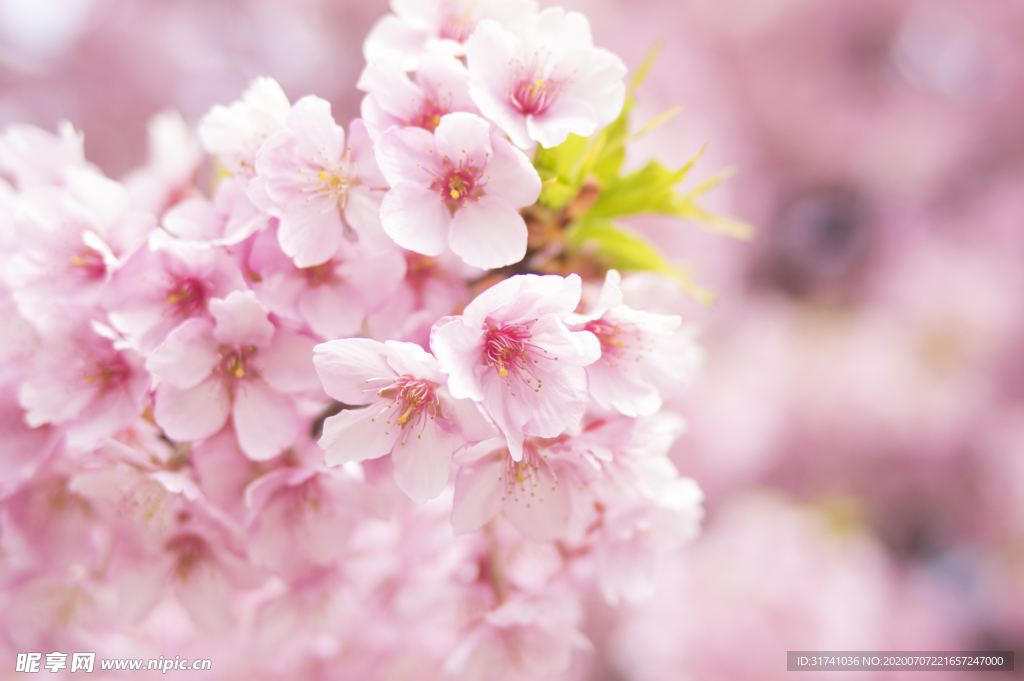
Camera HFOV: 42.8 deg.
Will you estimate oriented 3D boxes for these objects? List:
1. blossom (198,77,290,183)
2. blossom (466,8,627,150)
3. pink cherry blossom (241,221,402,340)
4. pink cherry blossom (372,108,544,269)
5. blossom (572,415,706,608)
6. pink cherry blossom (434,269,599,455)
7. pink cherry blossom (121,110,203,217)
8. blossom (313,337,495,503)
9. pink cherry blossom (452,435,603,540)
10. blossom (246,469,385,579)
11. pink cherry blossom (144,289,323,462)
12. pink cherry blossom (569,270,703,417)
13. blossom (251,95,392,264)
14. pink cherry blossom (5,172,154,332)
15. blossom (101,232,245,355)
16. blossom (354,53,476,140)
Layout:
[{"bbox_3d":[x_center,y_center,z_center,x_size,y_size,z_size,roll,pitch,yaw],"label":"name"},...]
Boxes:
[{"bbox_3d":[-0.057,-0.045,0.312,0.034,0.033,0.020,-3,-19,27],"label":"blossom"},{"bbox_3d":[0.006,-0.057,0.300,0.037,0.034,0.020,2,-27,-16],"label":"blossom"},{"bbox_3d":[-0.043,-0.015,0.302,0.036,0.030,0.016,0,11,0],"label":"pink cherry blossom"},{"bbox_3d":[-0.011,-0.032,0.277,0.035,0.033,0.016,0,6,2],"label":"pink cherry blossom"},{"bbox_3d":[0.026,0.037,0.315,0.036,0.040,0.024,4,18,-37],"label":"blossom"},{"bbox_3d":[0.001,0.005,0.272,0.035,0.038,0.016,0,16,-15],"label":"pink cherry blossom"},{"bbox_3d":[-0.086,-0.042,0.335,0.031,0.032,0.020,-4,-29,36],"label":"pink cherry blossom"},{"bbox_3d":[-0.023,0.017,0.275,0.038,0.035,0.016,0,18,18],"label":"blossom"},{"bbox_3d":[0.003,0.030,0.302,0.035,0.030,0.021,0,37,-4],"label":"pink cherry blossom"},{"bbox_3d":[-0.048,0.041,0.322,0.036,0.032,0.021,0,37,-4],"label":"blossom"},{"bbox_3d":[-0.061,0.008,0.285,0.038,0.037,0.016,0,12,0],"label":"pink cherry blossom"},{"bbox_3d":[0.025,-0.001,0.303,0.035,0.034,0.021,5,12,-40],"label":"pink cherry blossom"},{"bbox_3d":[-0.041,-0.035,0.287,0.032,0.035,0.016,0,-2,24],"label":"blossom"},{"bbox_3d":[-0.101,-0.021,0.305,0.036,0.037,0.016,0,2,27],"label":"pink cherry blossom"},{"bbox_3d":[-0.076,-0.011,0.297,0.032,0.028,0.016,0,9,24],"label":"blossom"},{"bbox_3d":[-0.021,-0.053,0.308,0.034,0.031,0.019,0,-18,-3],"label":"blossom"}]

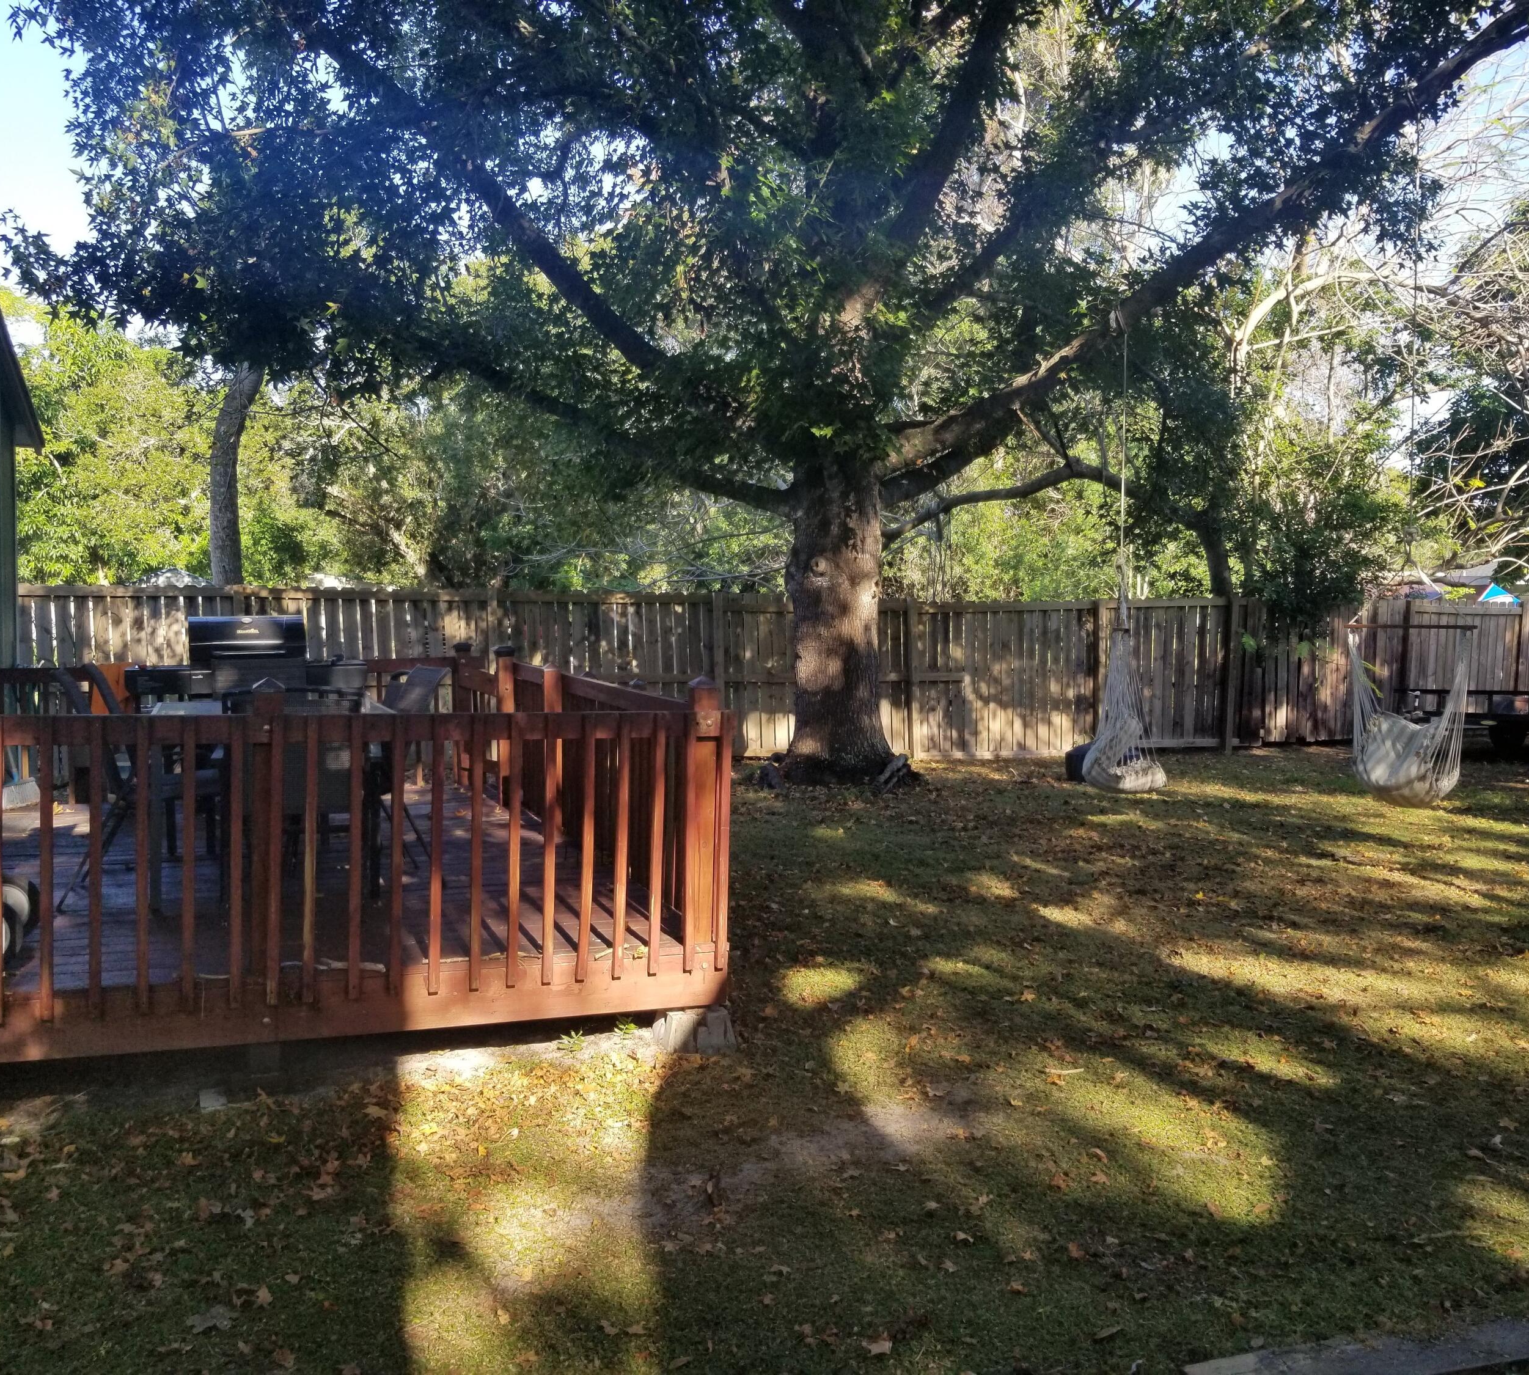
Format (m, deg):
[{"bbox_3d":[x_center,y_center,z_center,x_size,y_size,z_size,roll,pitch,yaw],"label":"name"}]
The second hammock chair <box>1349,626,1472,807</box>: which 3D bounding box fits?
[{"bbox_3d":[4.931,0.224,10.500,0.700,1.360,0.960,-1,3,-44],"label":"second hammock chair"}]

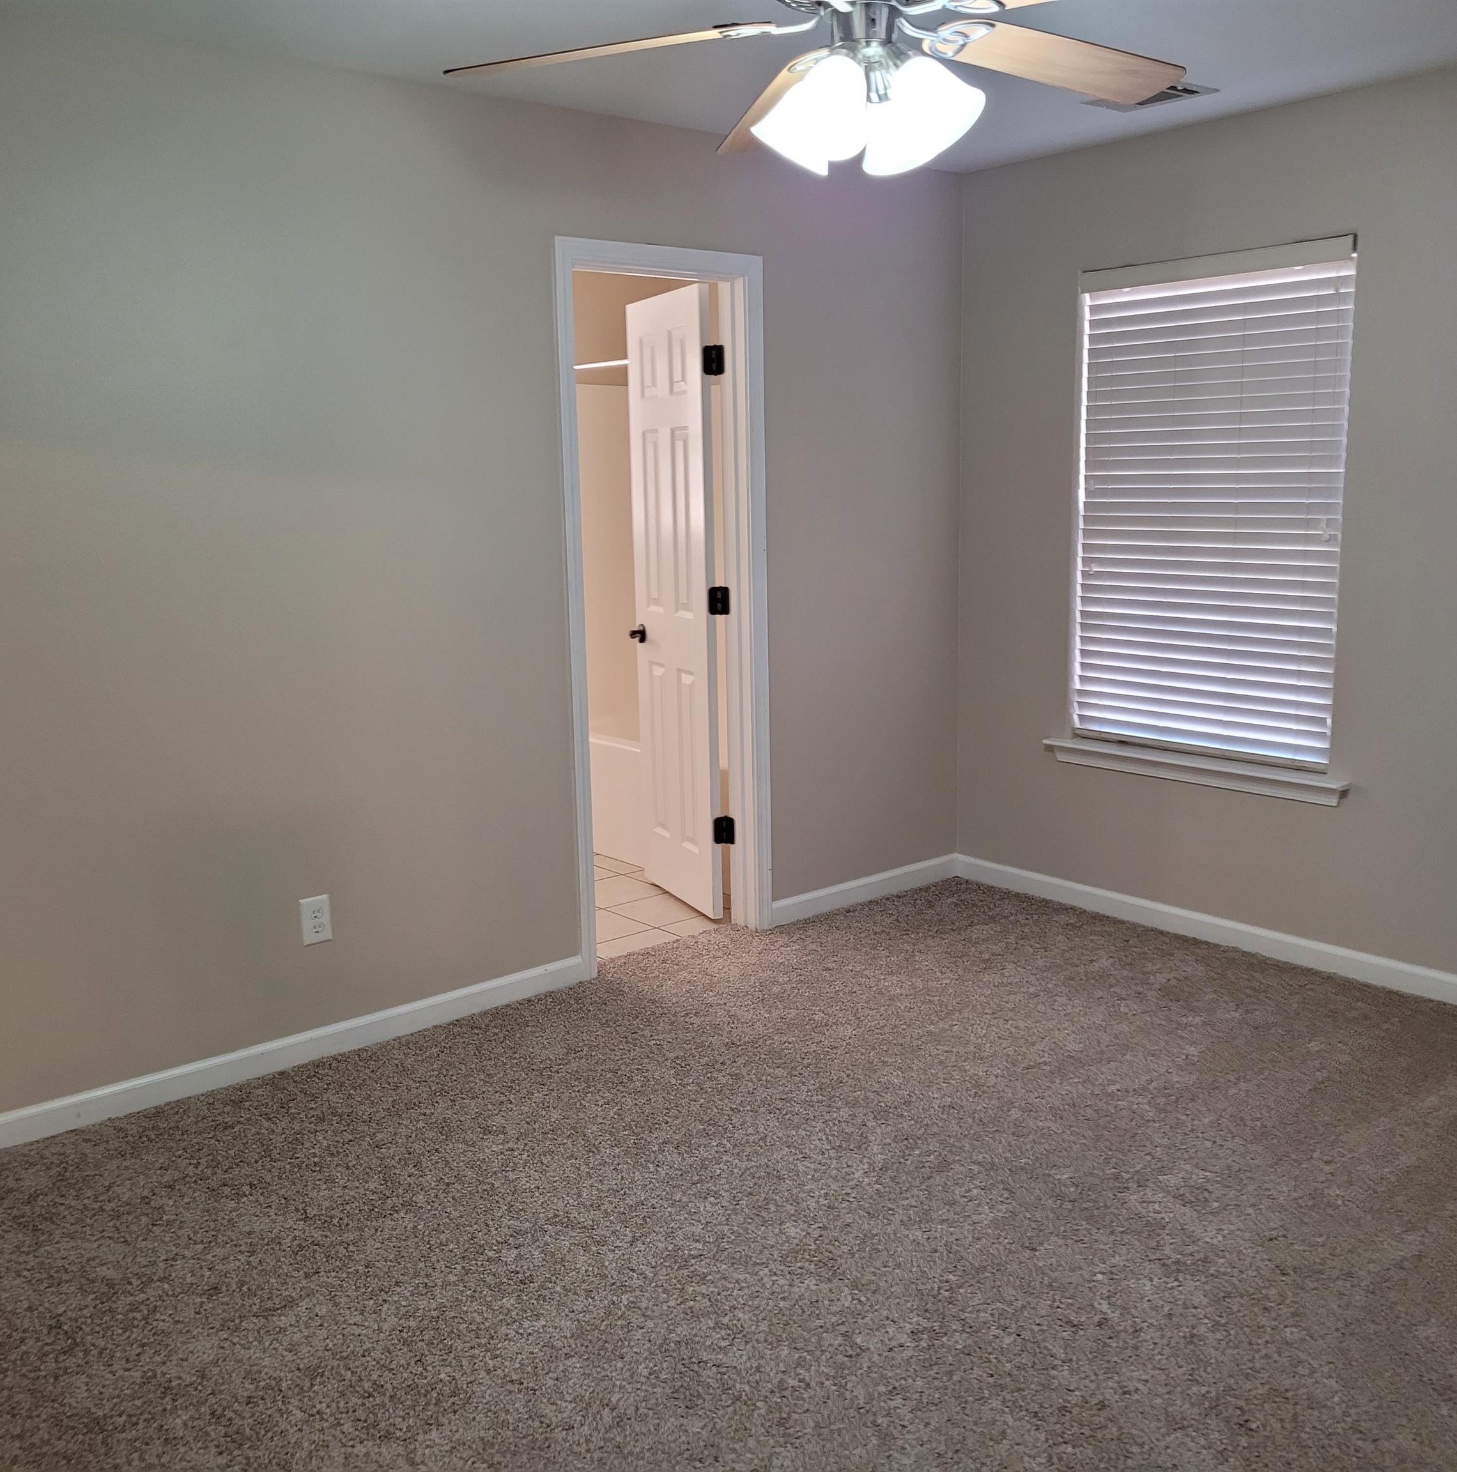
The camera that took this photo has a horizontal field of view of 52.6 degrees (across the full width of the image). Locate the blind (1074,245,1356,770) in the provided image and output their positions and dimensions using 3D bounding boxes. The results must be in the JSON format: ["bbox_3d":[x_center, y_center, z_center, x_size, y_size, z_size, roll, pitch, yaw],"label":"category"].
[{"bbox_3d":[1.449,-0.675,4.475,0.060,1.490,0.900,-10,13,-40],"label":"blind"}]

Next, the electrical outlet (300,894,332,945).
[{"bbox_3d":[-1.047,0.465,3.732,0.079,0.120,0.010,-10,13,-40],"label":"electrical outlet"}]

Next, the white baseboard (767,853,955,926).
[{"bbox_3d":[0.485,0.525,5.075,0.906,0.088,0.015,-10,13,-40],"label":"white baseboard"}]

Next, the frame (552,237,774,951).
[{"bbox_3d":[-0.197,-0.362,4.405,0.760,2.092,0.126,-10,13,-40],"label":"frame"}]

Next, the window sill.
[{"bbox_3d":[1.437,0.106,4.590,0.120,0.074,1.025,-10,13,-40],"label":"window sill"}]

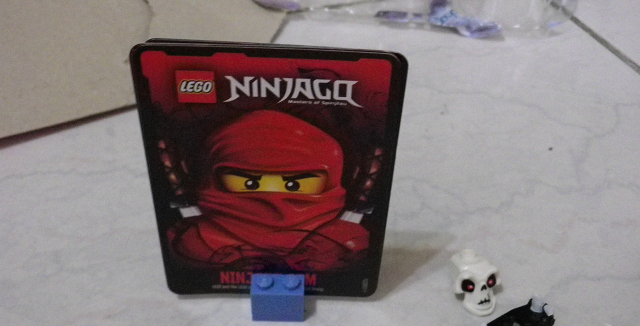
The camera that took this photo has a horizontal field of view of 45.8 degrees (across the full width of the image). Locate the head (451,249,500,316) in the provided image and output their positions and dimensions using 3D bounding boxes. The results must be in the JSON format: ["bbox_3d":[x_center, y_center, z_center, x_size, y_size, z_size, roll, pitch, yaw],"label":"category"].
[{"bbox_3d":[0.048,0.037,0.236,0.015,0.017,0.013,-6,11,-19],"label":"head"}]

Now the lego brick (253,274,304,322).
[{"bbox_3d":[-0.013,0.041,0.231,0.016,0.013,0.008,1,40,-1],"label":"lego brick"}]

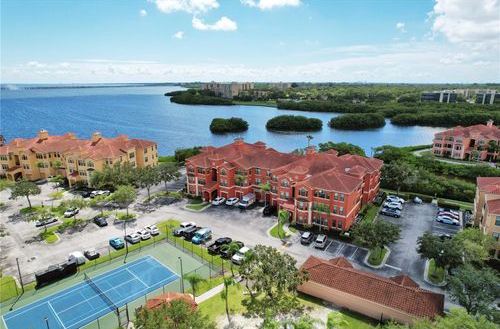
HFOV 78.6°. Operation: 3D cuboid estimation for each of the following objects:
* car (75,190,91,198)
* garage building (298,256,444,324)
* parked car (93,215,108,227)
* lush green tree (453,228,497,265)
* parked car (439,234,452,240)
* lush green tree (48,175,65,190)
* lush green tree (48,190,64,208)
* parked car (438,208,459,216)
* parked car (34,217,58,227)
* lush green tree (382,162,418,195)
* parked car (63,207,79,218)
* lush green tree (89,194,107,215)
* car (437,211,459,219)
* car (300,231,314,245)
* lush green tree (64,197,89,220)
[{"bbox_3d":[-49.381,8.814,95.133,1.850,1.500,4.600,5,15,16],"label":"car"},{"bbox_3d":[18.140,19.410,47.890,20.800,4.550,7.200,9,17,30],"label":"garage building"},{"bbox_3d":[-37.136,13.957,76.116,1.850,1.500,4.600,-14,20,-43],"label":"parked car"},{"bbox_3d":[41.363,15.972,56.301,7.600,7.700,7.400,0,15,0],"label":"lush green tree"},{"bbox_3d":[43.571,16.256,67.546,4.700,1.500,1.850,8,17,29],"label":"parked car"},{"bbox_3d":[-61.509,6.109,97.414,4.700,5.100,4.700,0,15,0],"label":"lush green tree"},{"bbox_3d":[-55.378,9.936,86.191,4.500,5.400,4.200,0,15,0],"label":"lush green tree"},{"bbox_3d":[53.511,12.944,82.416,4.700,1.520,1.850,9,17,31],"label":"parked car"},{"bbox_3d":[-49.523,14.038,74.587,4.800,1.500,1.850,-14,20,-43],"label":"parked car"},{"bbox_3d":[45.579,4.313,93.775,10.000,10.800,10.000,0,15,0],"label":"lush green tree"},{"bbox_3d":[-47.266,12.375,81.657,1.830,1.500,4.500,3,15,12],"label":"parked car"},{"bbox_3d":[-40.301,10.893,82.194,4.400,5.600,4.200,0,15,0],"label":"lush green tree"},{"bbox_3d":[51.492,13.133,79.423,4.700,1.500,1.850,8,17,29],"label":"car"},{"bbox_3d":[12.542,16.238,67.198,1.900,1.680,4.500,8,17,29],"label":"car"},{"bbox_3d":[-45.568,11.683,79.409,6.600,5.500,6.200,0,15,0],"label":"lush green tree"}]

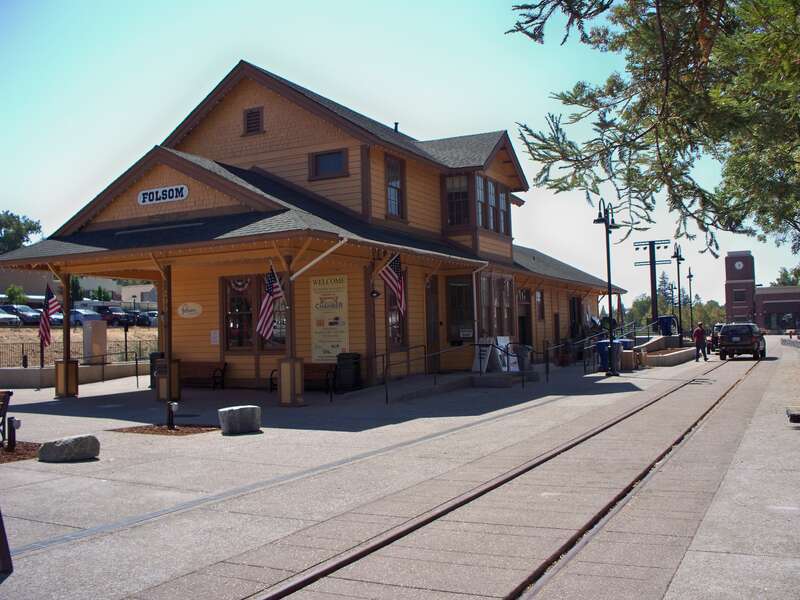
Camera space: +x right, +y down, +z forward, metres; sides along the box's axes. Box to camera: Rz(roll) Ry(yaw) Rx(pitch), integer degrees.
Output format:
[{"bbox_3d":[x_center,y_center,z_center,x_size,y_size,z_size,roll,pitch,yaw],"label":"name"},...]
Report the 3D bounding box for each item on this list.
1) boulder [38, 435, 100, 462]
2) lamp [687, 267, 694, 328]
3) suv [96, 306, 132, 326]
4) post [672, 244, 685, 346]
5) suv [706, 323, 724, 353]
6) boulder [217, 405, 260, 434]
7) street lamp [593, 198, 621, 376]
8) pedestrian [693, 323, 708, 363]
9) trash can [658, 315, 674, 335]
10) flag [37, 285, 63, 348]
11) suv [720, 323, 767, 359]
[{"bbox_3d":[-4.696,2.118,11.500,0.780,0.360,0.480,-2,-2,1],"label":"boulder"},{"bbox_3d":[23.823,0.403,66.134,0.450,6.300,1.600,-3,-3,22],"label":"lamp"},{"bbox_3d":[-25.635,1.433,72.000,1.860,1.800,4.600,1,-3,-45],"label":"suv"},{"bbox_3d":[16.887,-0.202,48.934,0.420,6.300,1.800,-3,-3,28],"label":"post"},{"bbox_3d":[19.419,2.189,47.338,1.850,1.800,4.600,-3,-3,28],"label":"suv"},{"bbox_3d":[-2.891,2.166,14.600,0.700,0.460,0.520,-2,-2,0],"label":"boulder"},{"bbox_3d":[7.640,-0.399,29.635,0.420,6.350,1.900,-3,-3,28],"label":"street lamp"},{"bbox_3d":[13.698,1.916,36.938,0.500,1.800,0.550,-1,-2,-6],"label":"pedestrian"},{"bbox_3d":[14.167,1.371,43.000,0.760,1.130,0.780,0,-3,-28],"label":"trash can"},{"bbox_3d":[-10.672,0.473,24.700,0.300,1.880,0.720,-3,-3,37],"label":"flag"},{"bbox_3d":[16.335,1.971,38.637,1.770,1.730,4.450,-3,-3,29],"label":"suv"}]

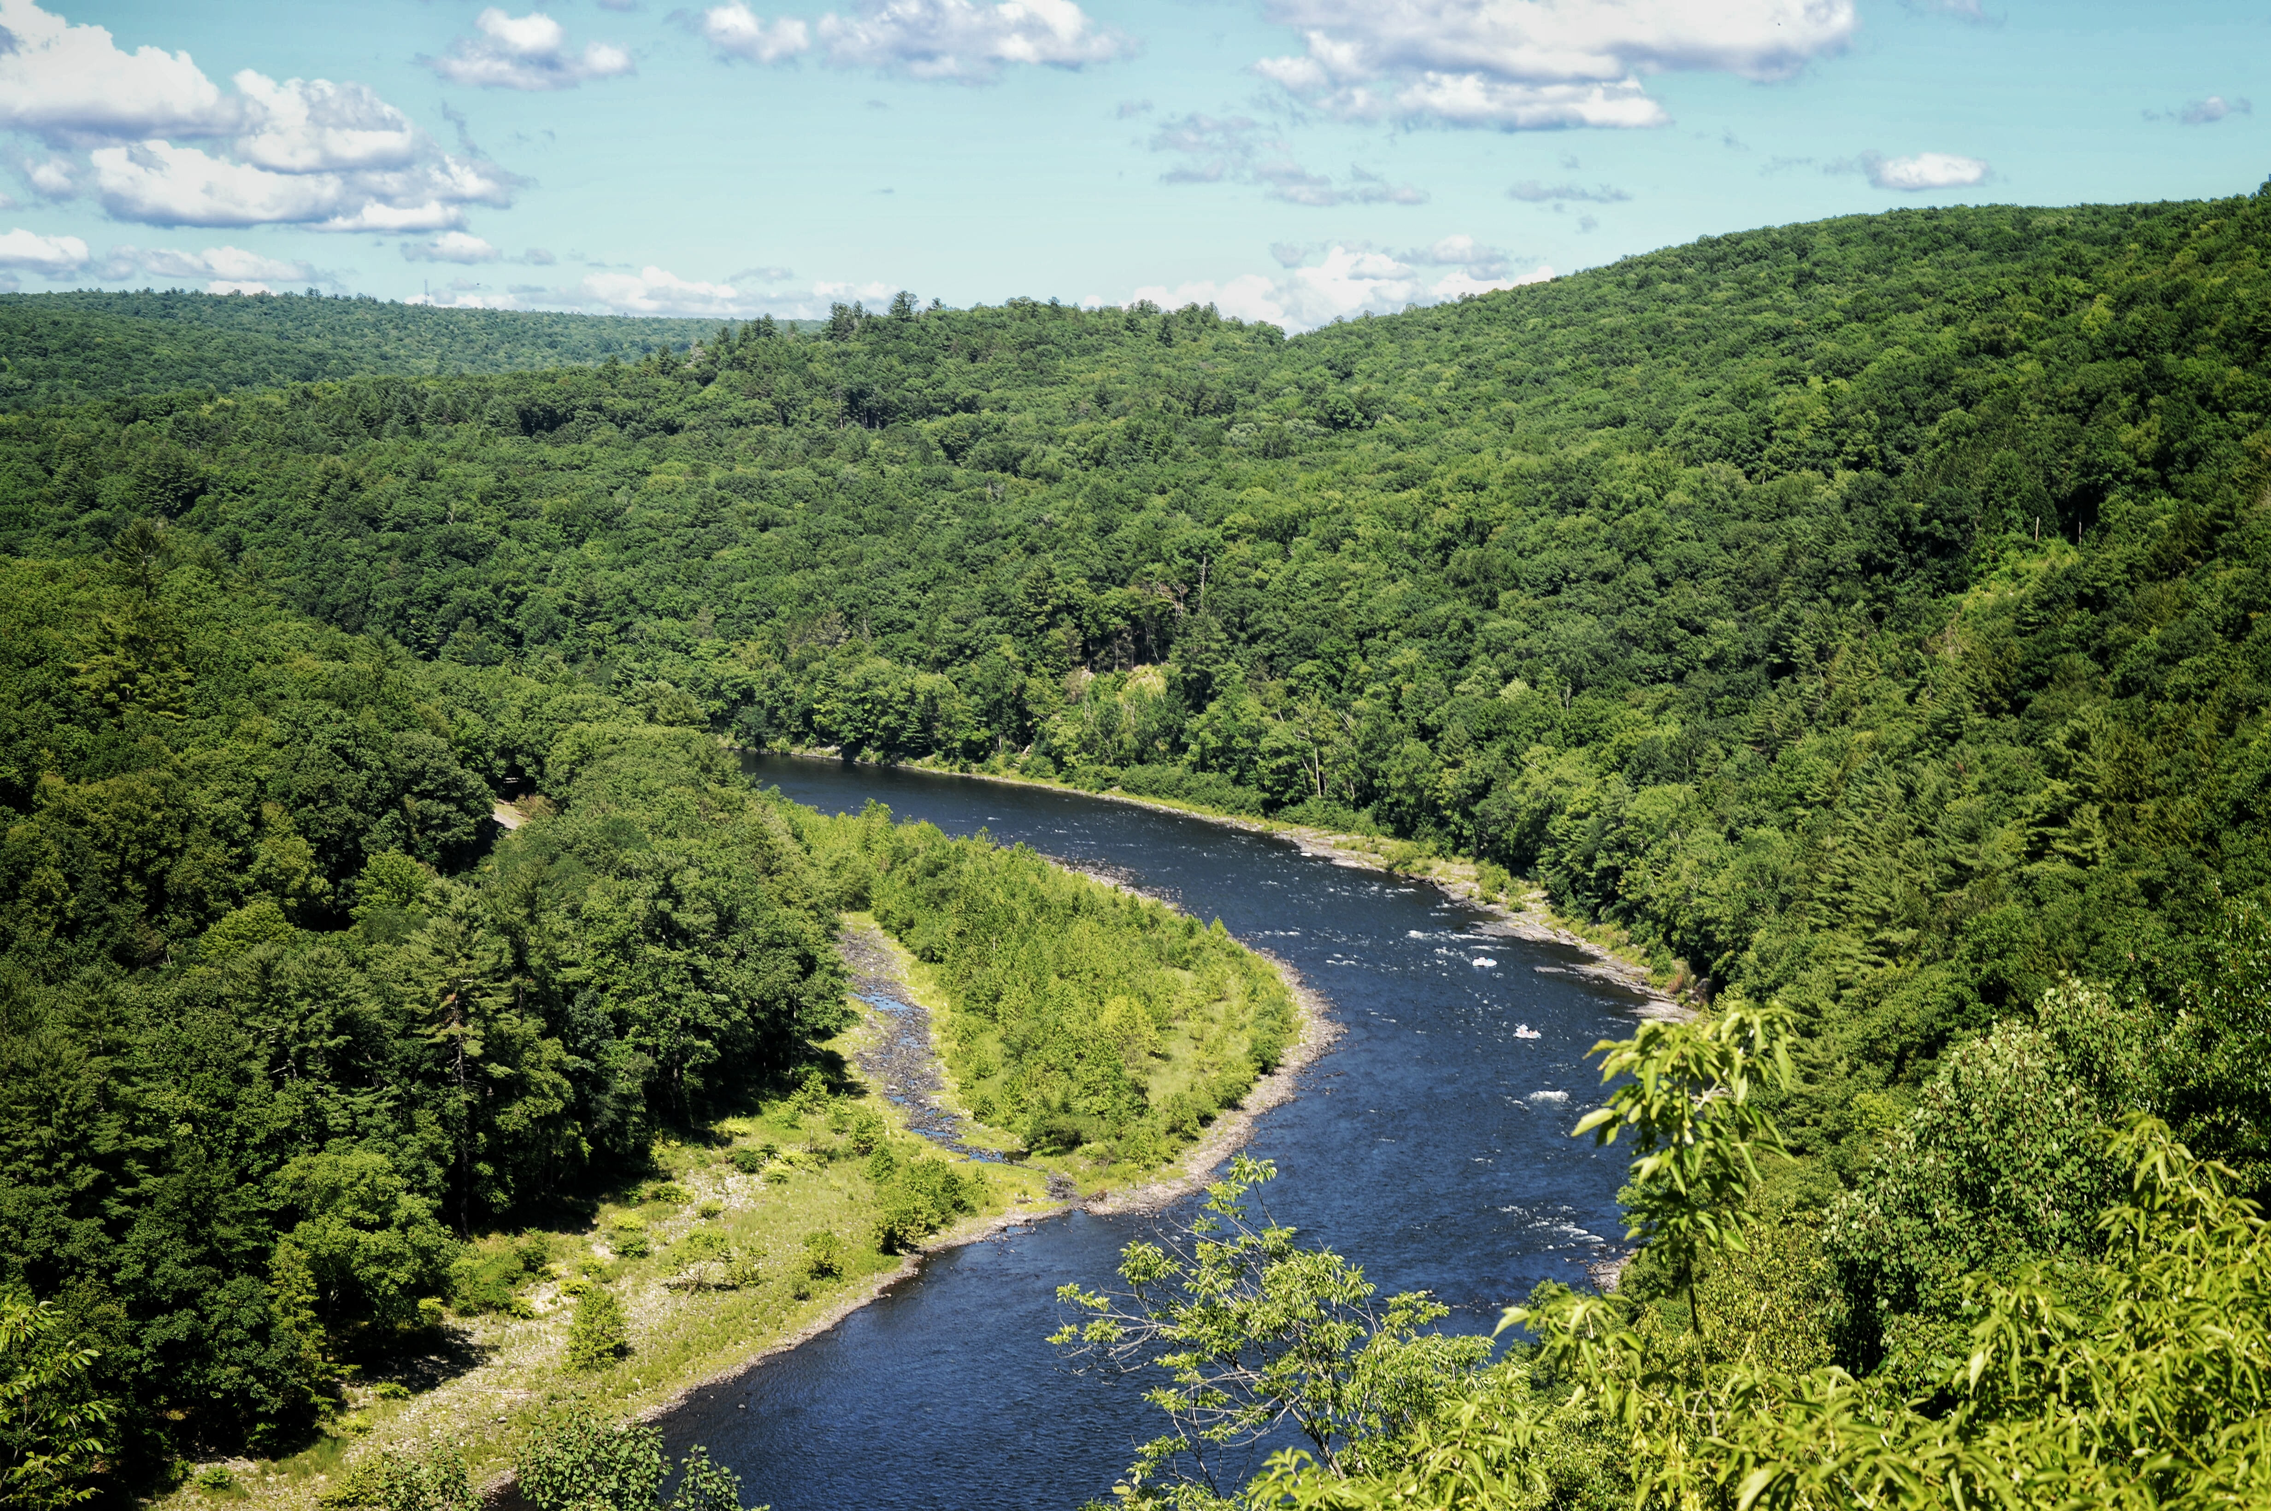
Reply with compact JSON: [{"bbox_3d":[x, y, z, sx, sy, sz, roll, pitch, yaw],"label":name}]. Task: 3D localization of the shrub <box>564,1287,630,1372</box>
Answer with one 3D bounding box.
[{"bbox_3d":[-40.500,43.080,236.670,4.800,5.600,4.600,0,6,0],"label":"shrub"}]

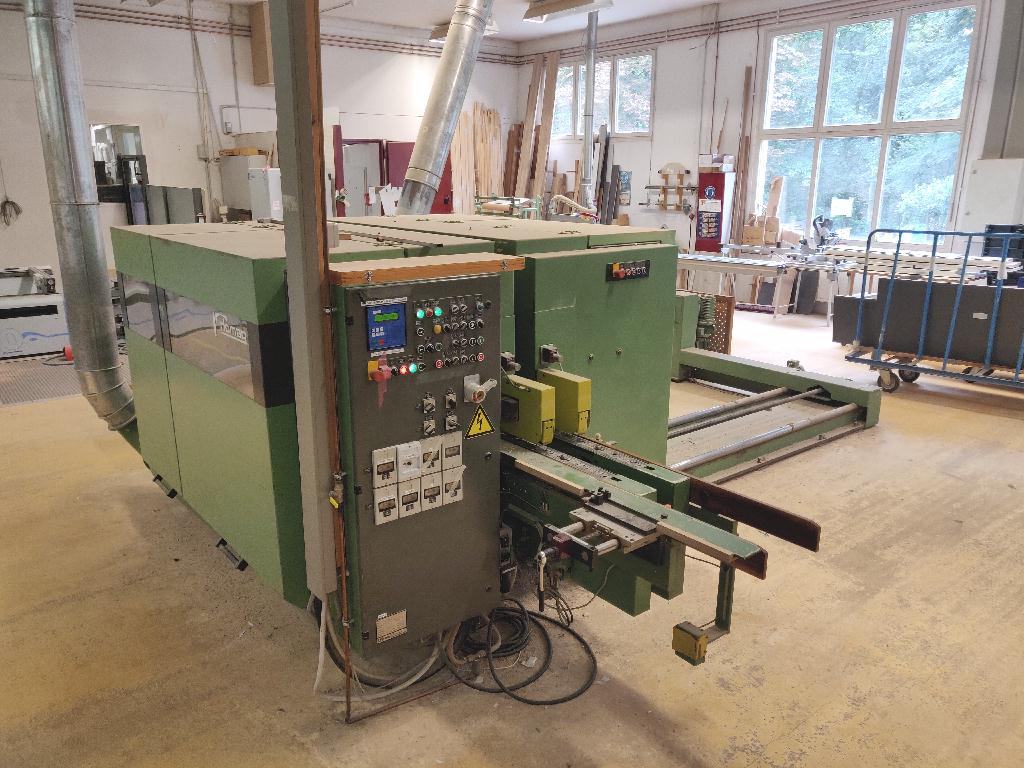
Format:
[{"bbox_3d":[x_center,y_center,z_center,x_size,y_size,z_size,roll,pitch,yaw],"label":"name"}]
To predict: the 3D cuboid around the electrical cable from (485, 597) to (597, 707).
[{"bbox_3d":[0.093,0.993,2.864,0.392,0.110,0.629,-3,15,-12],"label":"electrical cable"}]

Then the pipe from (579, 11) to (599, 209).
[{"bbox_3d":[1.250,-4.374,11.787,0.140,3.080,0.140,-14,20,-43],"label":"pipe"}]

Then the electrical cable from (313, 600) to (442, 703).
[{"bbox_3d":[-0.447,0.898,2.707,0.570,0.380,0.270,-11,19,-37],"label":"electrical cable"}]

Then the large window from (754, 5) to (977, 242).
[{"bbox_3d":[4.727,-3.504,10.343,0.150,2.920,2.850,-14,20,-43],"label":"large window"}]

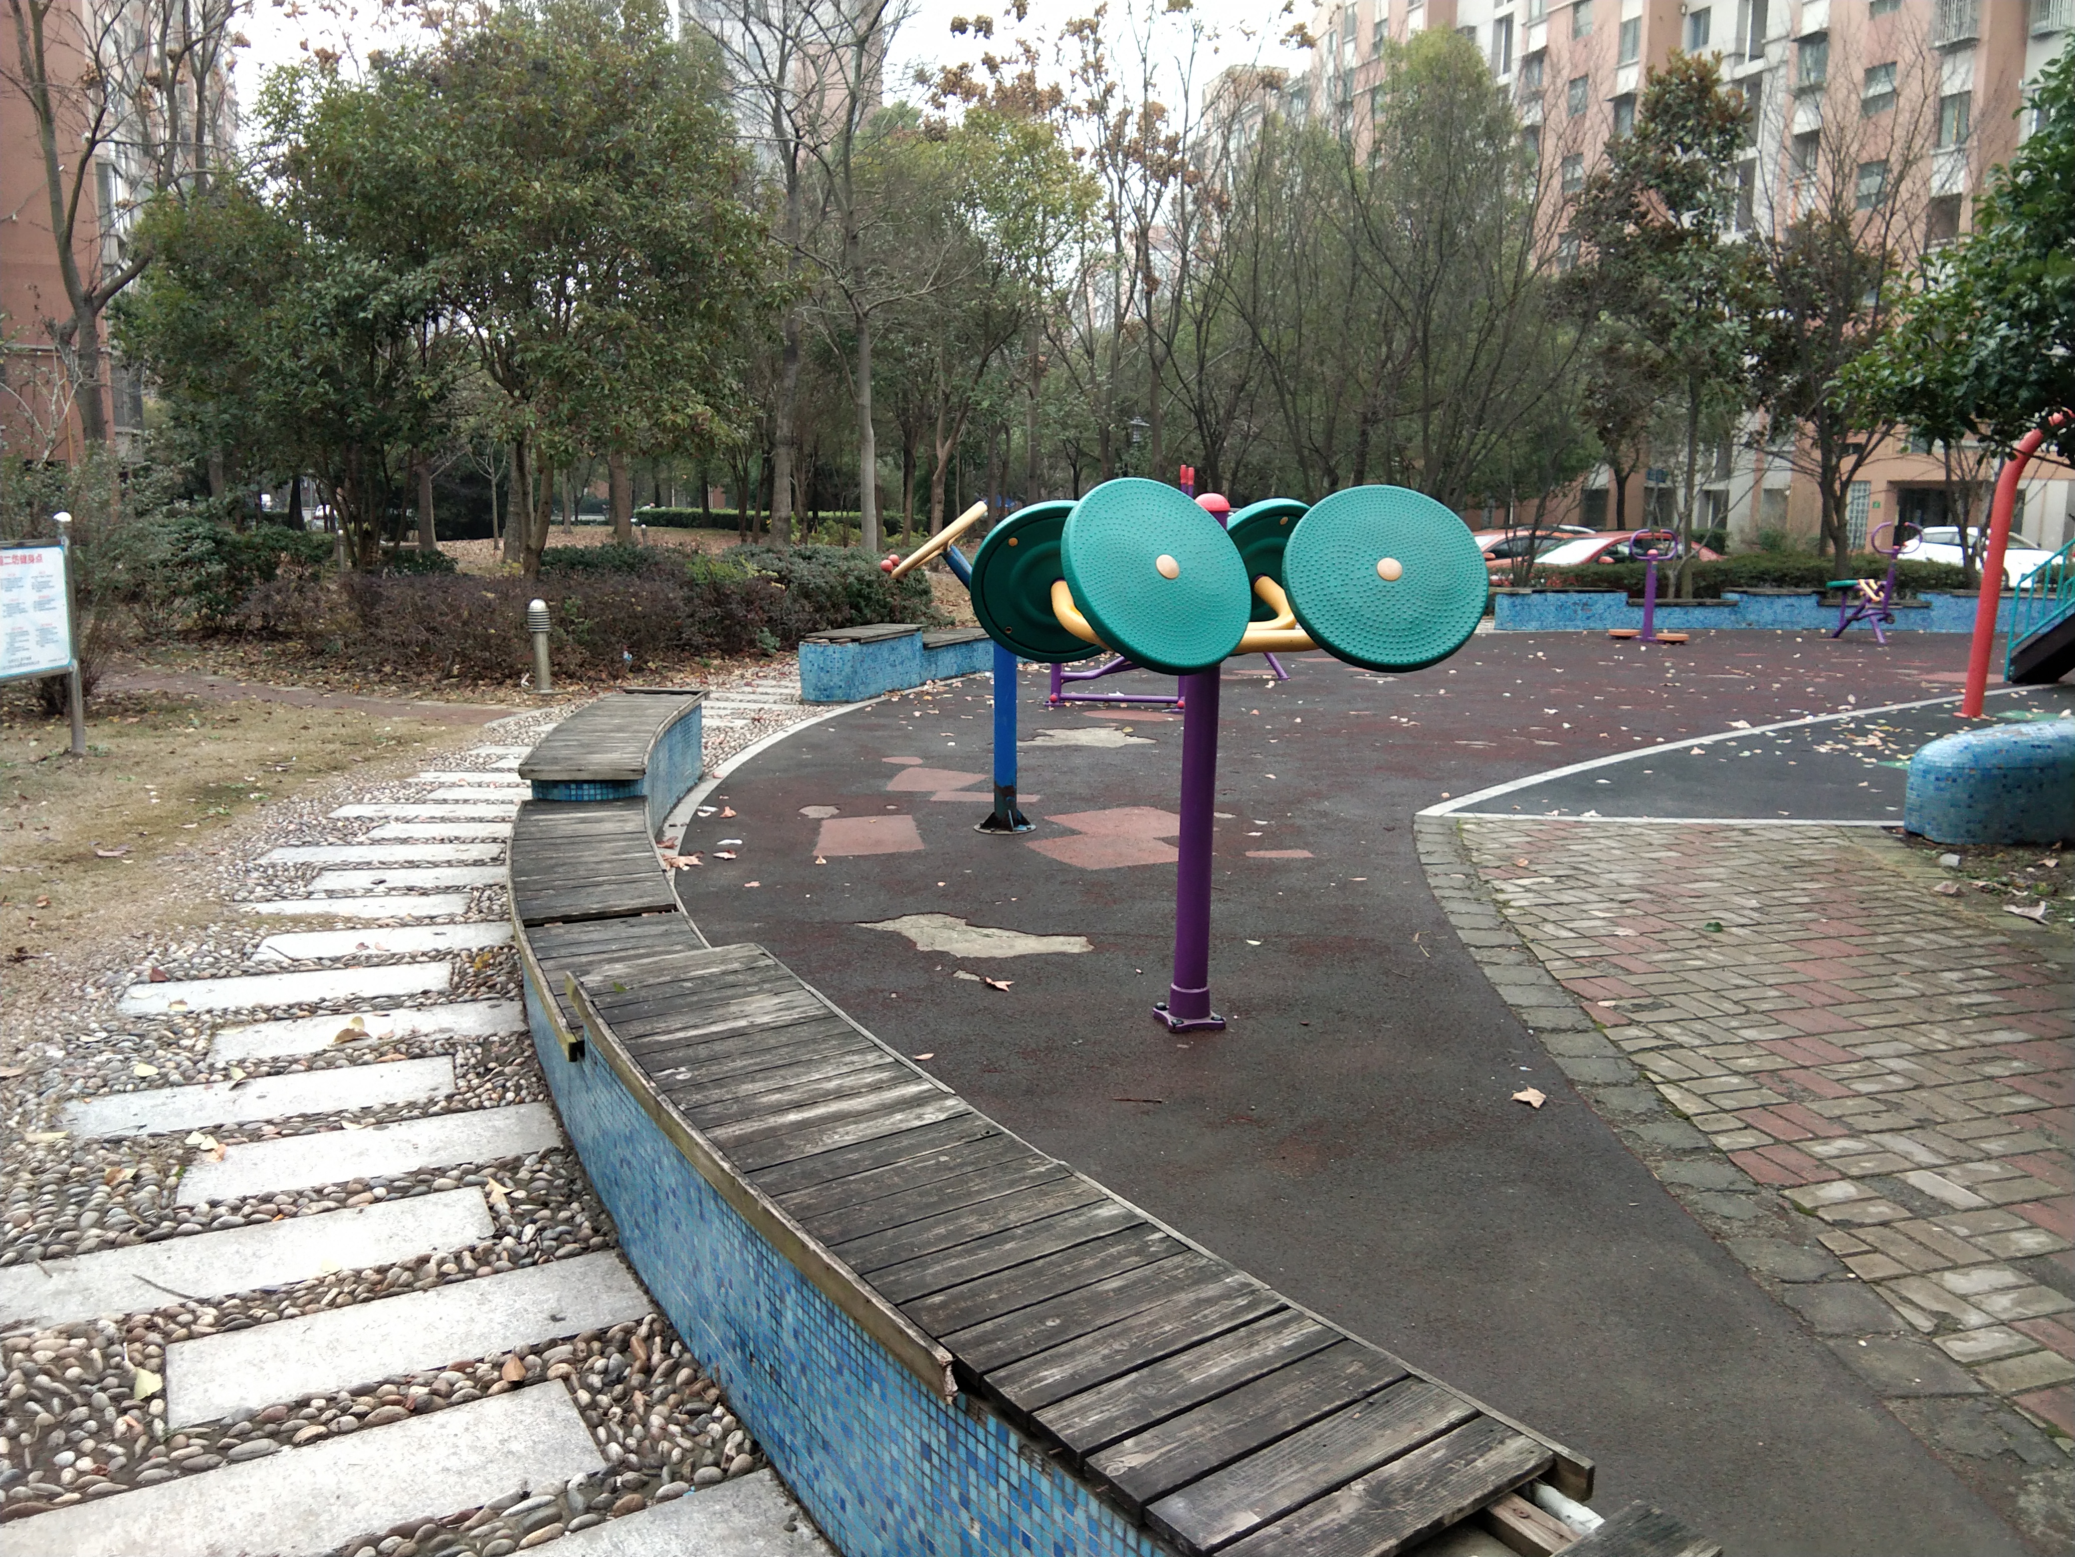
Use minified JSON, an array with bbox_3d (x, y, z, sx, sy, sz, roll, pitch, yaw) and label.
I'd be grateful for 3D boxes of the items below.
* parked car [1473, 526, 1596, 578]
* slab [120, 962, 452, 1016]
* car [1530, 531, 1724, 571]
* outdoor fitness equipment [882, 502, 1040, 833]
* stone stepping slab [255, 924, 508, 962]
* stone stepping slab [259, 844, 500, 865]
[{"bbox_3d":[8.206,-3.845,34.319,4.450,1.460,1.760,-3,10,-24],"label":"parked car"},{"bbox_3d":[-2.201,0.649,5.488,0.894,0.060,0.298,-3,10,-22],"label":"slab"},{"bbox_3d":[10.900,-4.030,35.700,4.500,1.460,1.780,-3,10,-21],"label":"car"},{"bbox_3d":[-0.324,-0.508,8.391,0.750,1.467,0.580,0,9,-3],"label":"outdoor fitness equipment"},{"bbox_3d":[-2.172,0.572,6.258,0.830,0.050,0.323,-2,9,-18],"label":"stone stepping slab"},{"bbox_3d":[-2.694,0.336,7.706,0.930,0.050,0.315,-1,9,-9],"label":"stone stepping slab"}]

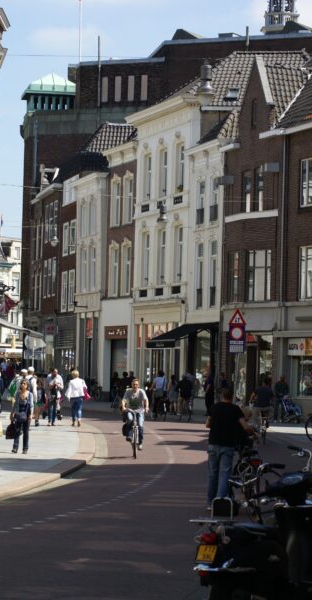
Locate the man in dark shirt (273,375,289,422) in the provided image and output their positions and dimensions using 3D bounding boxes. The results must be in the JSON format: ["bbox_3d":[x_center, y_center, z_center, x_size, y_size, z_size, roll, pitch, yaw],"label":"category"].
[{"bbox_3d":[4.669,3.676,65.200,0.560,1.720,0.500,3,-3,-33],"label":"man in dark shirt"}]

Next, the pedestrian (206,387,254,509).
[{"bbox_3d":[1.047,2.151,25.300,0.640,1.760,0.460,1,-2,14],"label":"pedestrian"}]

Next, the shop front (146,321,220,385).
[{"bbox_3d":[1.138,3.023,79.356,2.200,4.000,4.540,2,-2,-18],"label":"shop front"}]

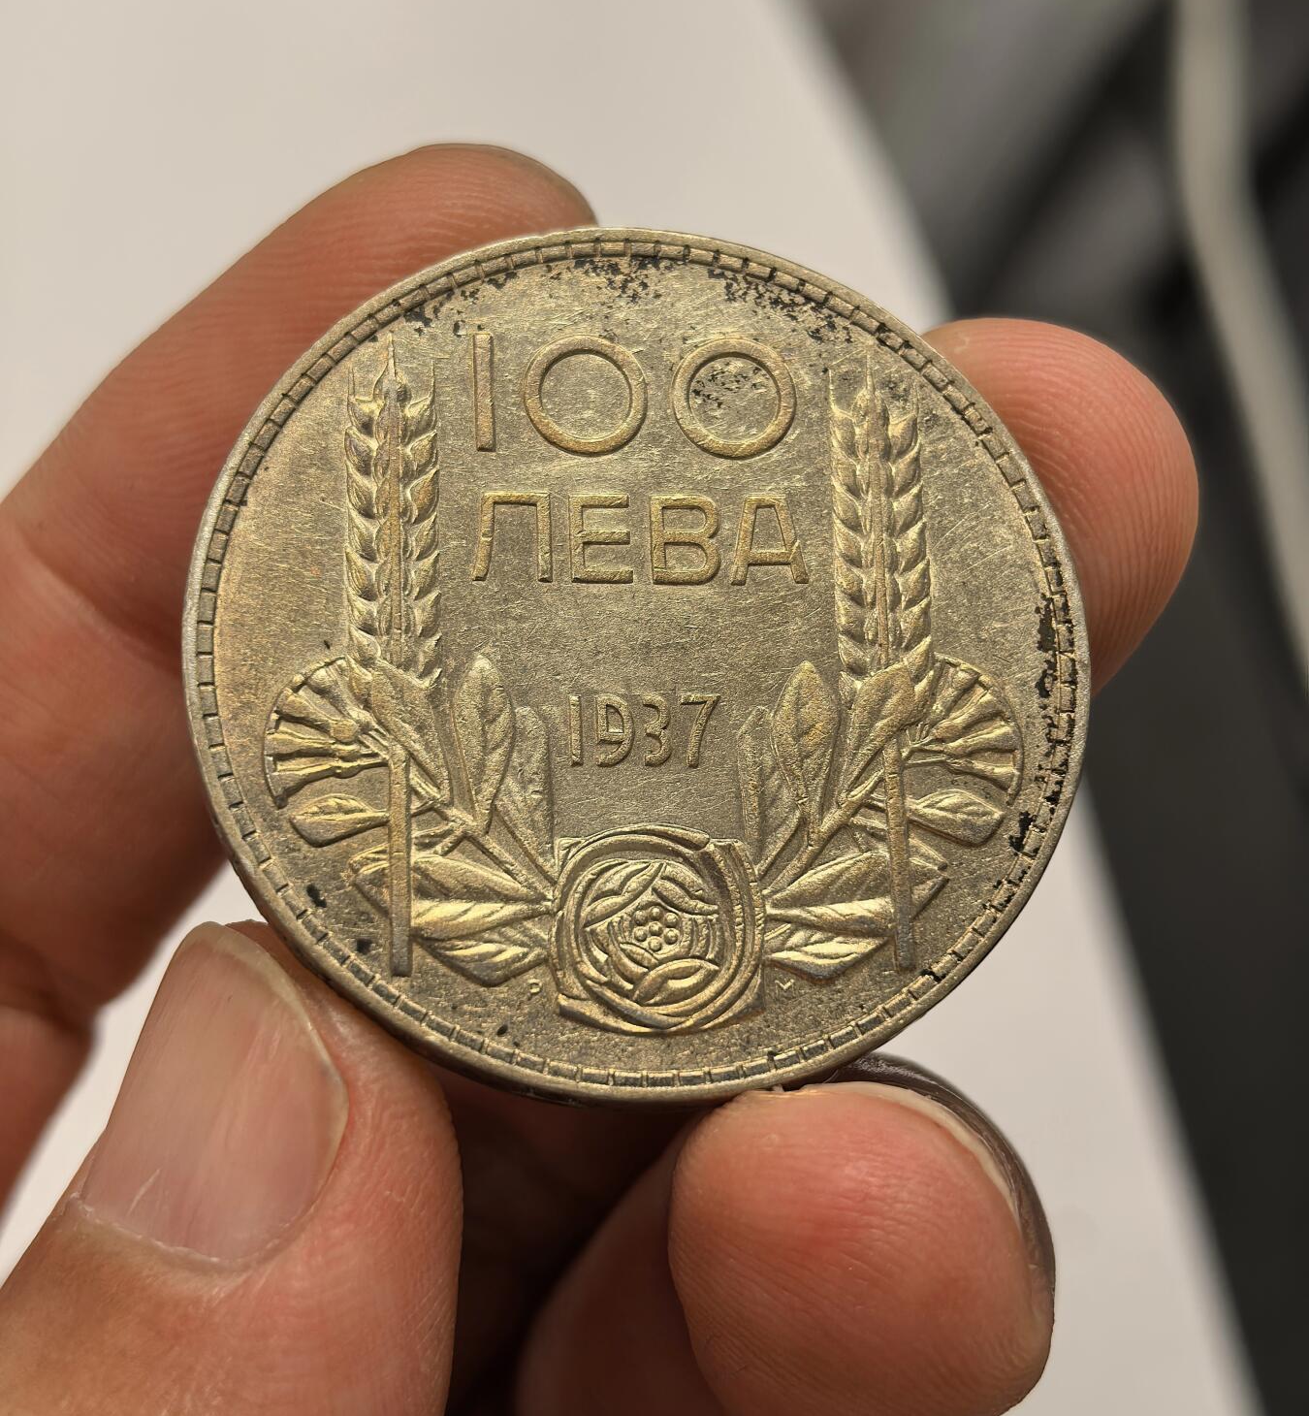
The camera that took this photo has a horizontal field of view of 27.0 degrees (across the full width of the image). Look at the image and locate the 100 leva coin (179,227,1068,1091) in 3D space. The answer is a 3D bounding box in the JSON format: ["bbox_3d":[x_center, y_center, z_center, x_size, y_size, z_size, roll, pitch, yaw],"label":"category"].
[{"bbox_3d":[0.000,-0.002,0.102,0.034,0.003,0.034,0,74,-8],"label":"100 leva coin"}]

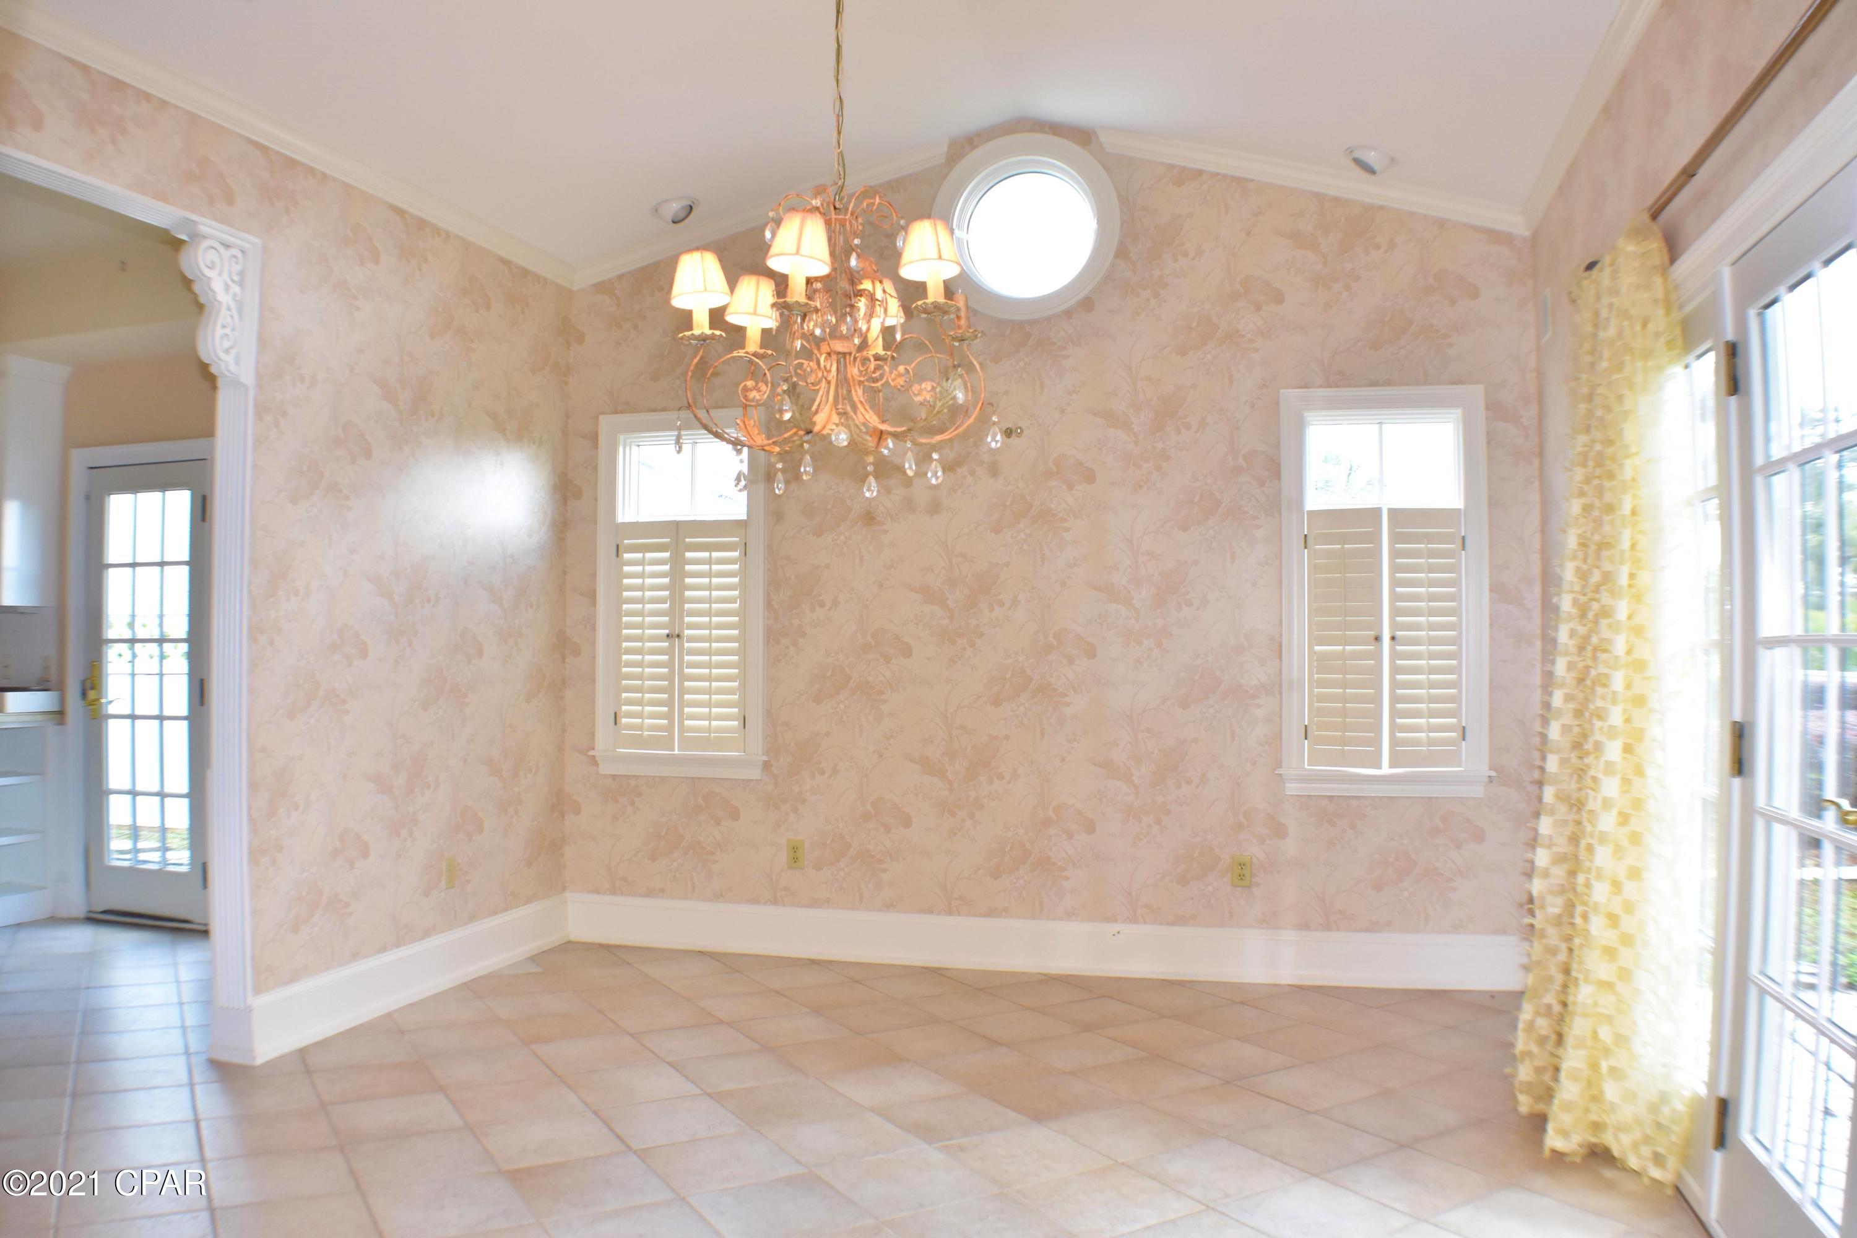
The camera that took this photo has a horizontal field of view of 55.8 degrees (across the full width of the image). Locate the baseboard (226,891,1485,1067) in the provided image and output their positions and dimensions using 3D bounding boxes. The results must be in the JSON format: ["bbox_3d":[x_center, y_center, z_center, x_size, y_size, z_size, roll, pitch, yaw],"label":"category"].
[{"bbox_3d":[0.031,1.228,5.681,3.850,0.197,2.160,0,-1,14],"label":"baseboard"}]

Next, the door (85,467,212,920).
[{"bbox_3d":[-3.338,0.323,7.500,0.635,2.000,0.060,0,-1,17],"label":"door"}]

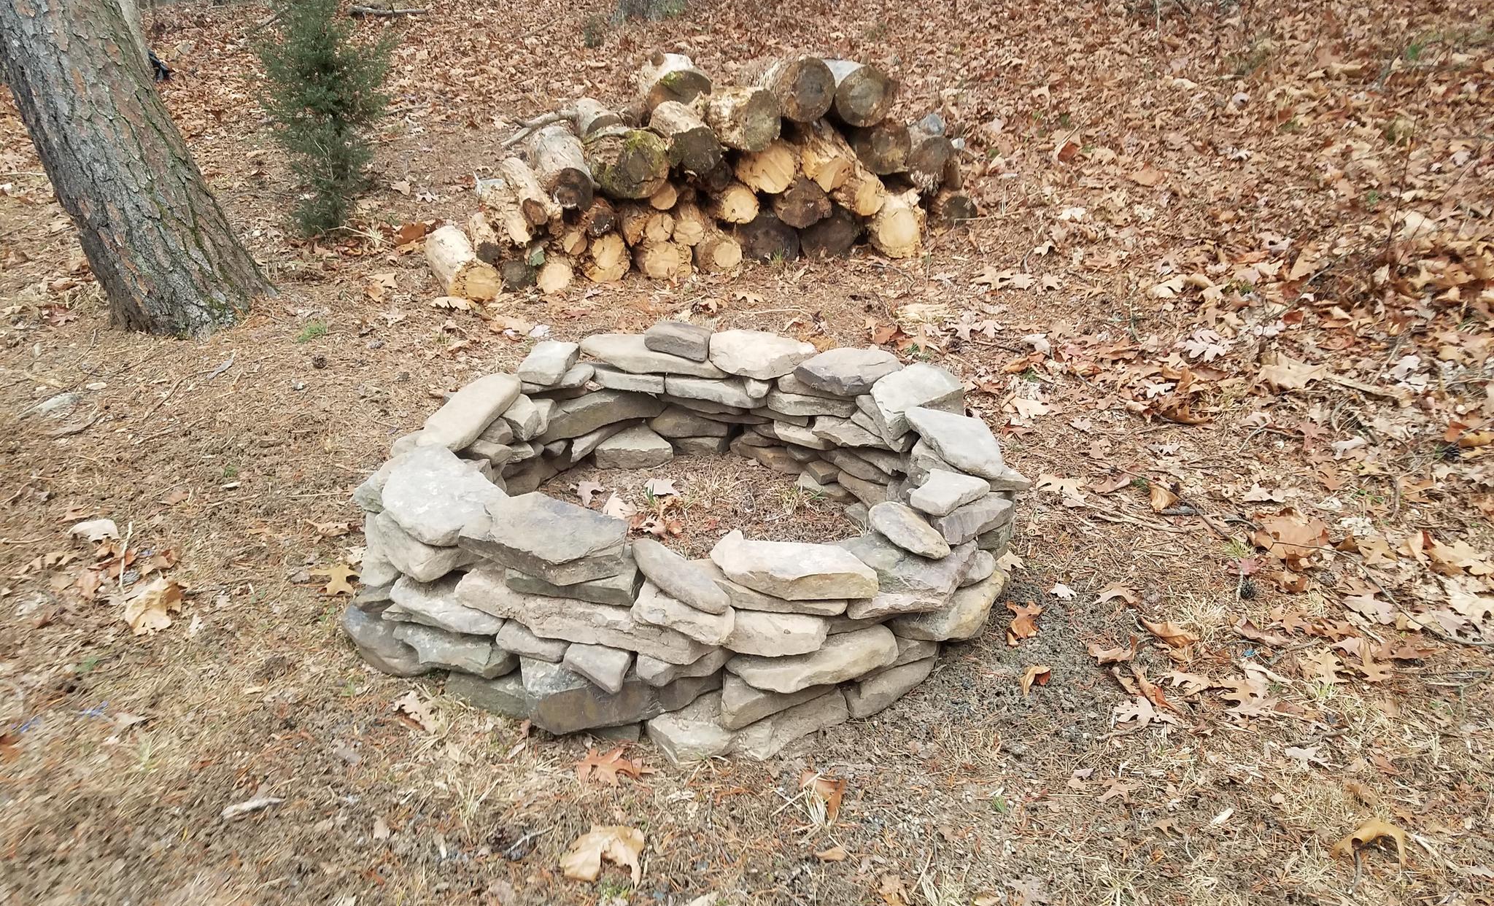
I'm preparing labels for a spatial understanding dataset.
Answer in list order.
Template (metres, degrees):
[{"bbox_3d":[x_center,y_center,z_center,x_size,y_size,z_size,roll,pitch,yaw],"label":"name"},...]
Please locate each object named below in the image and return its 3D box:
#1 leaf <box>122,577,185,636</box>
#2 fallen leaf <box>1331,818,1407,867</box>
[{"bbox_3d":[-1.400,0.362,2.648,0.135,0.045,0.165,-12,27,-24],"label":"leaf"},{"bbox_3d":[1.081,0.677,1.950,0.132,0.050,0.073,0,24,0],"label":"fallen leaf"}]

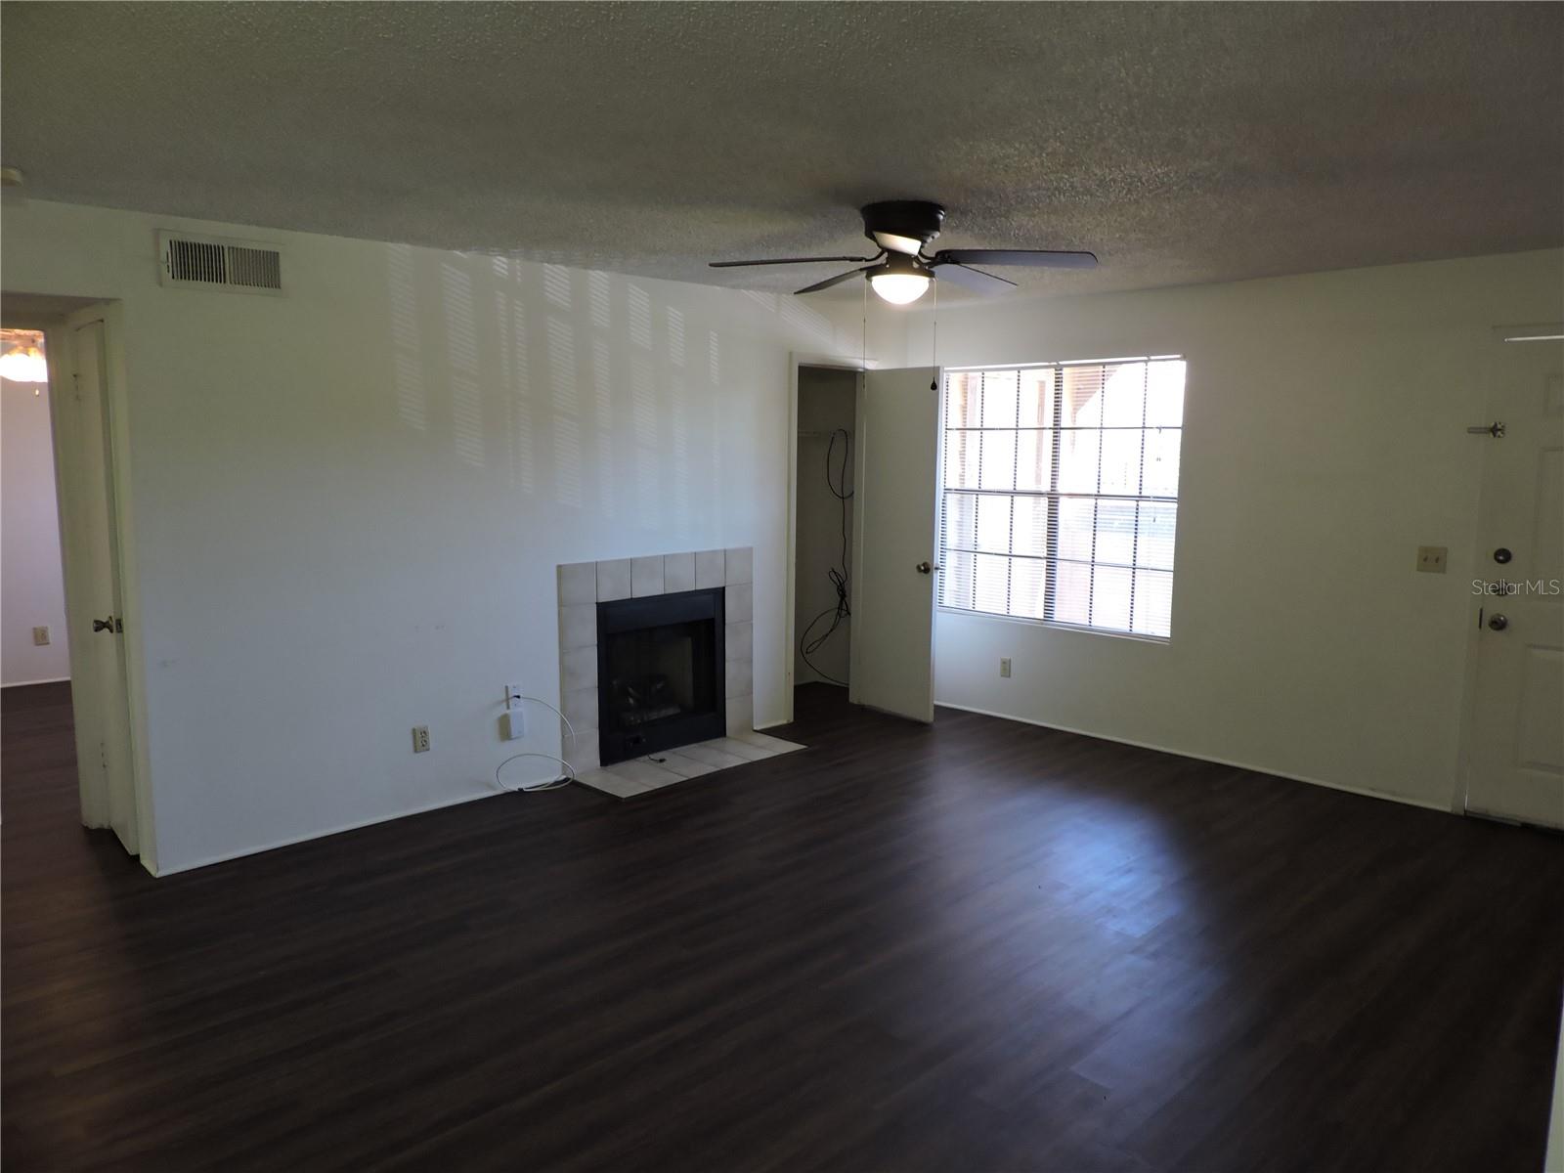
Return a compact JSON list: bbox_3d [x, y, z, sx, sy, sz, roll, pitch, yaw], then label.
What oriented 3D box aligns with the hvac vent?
[{"bbox_3d":[-2.038,-1.177,3.976,0.030,0.193,0.428,7,10,44],"label":"hvac vent"}]

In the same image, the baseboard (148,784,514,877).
[{"bbox_3d":[-1.741,0.998,4.576,0.016,0.038,1.612,7,10,44],"label":"baseboard"}]

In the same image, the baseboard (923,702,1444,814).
[{"bbox_3d":[1.860,0.854,5.875,3.085,0.040,0.016,7,10,44],"label":"baseboard"}]

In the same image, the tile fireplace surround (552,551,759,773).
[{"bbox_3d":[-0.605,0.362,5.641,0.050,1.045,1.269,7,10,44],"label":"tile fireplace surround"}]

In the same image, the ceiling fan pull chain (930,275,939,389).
[{"bbox_3d":[0.526,-0.879,3.756,0.022,0.385,0.022,1,7,6],"label":"ceiling fan pull chain"}]

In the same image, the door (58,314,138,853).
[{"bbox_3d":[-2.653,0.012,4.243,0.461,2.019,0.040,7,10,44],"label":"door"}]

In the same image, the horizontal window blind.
[{"bbox_3d":[1.513,-0.514,6.106,1.487,1.439,0.045,7,10,44],"label":"horizontal window blind"}]

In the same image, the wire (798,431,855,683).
[{"bbox_3d":[0.296,-0.194,7.205,0.360,1.698,0.170,7,10,44],"label":"wire"}]

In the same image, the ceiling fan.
[{"bbox_3d":[0.417,-1.125,3.733,1.310,0.330,1.280,1,7,6],"label":"ceiling fan"}]

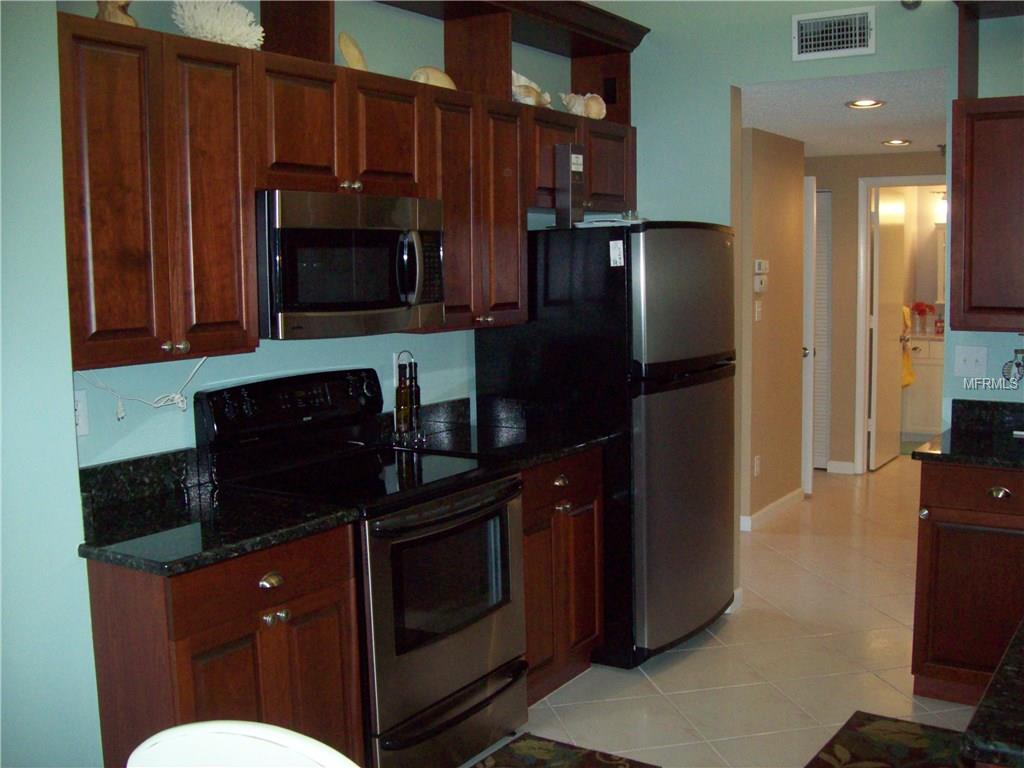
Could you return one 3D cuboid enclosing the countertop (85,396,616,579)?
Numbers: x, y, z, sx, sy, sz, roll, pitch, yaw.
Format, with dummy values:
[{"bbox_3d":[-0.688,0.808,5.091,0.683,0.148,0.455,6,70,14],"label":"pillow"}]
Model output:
[{"bbox_3d":[-0.474,0.244,3.361,0.642,0.155,2.052,4,8,34],"label":"countertop"}]

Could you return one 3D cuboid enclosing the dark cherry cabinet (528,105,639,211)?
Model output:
[{"bbox_3d":[0.163,-0.898,4.402,0.331,0.377,0.893,4,8,34],"label":"dark cherry cabinet"}]

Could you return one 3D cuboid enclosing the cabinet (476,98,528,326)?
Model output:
[{"bbox_3d":[-0.158,-0.638,4.030,0.321,0.834,0.304,4,8,34],"label":"cabinet"}]

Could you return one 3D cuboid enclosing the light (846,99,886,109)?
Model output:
[{"bbox_3d":[1.634,-1.303,4.908,0.190,0.035,0.190,4,8,34],"label":"light"}]

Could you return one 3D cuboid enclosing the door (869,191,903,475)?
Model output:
[{"bbox_3d":[2.776,-0.402,7.849,0.040,2.030,0.730,4,8,34],"label":"door"}]

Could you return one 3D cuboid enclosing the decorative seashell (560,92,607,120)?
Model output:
[{"bbox_3d":[0.297,-1.149,4.420,0.190,0.125,0.130,0,7,4],"label":"decorative seashell"}]

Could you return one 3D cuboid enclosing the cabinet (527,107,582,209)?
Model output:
[{"bbox_3d":[0.049,-0.898,4.311,0.321,0.386,0.442,4,8,34],"label":"cabinet"}]

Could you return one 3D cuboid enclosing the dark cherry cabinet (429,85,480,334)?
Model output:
[{"bbox_3d":[-0.330,-0.608,3.780,0.321,0.834,0.304,4,8,34],"label":"dark cherry cabinet"}]

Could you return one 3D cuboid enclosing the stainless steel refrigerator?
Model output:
[{"bbox_3d":[0.434,0.208,4.505,0.815,1.705,0.835,4,8,34],"label":"stainless steel refrigerator"}]

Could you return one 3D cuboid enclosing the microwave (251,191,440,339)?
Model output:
[{"bbox_3d":[-0.585,-0.376,3.333,0.425,0.418,0.758,4,8,34],"label":"microwave"}]

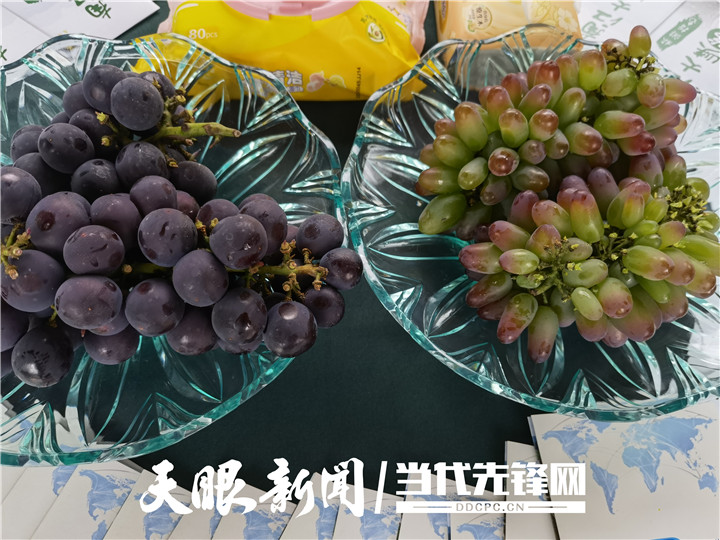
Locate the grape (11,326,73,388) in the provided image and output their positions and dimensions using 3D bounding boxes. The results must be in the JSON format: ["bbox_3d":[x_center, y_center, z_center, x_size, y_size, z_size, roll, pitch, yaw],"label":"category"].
[{"bbox_3d":[-0.150,0.041,0.266,0.029,0.029,0.029,0,65,-4],"label":"grape"}]

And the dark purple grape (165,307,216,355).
[{"bbox_3d":[-0.093,0.033,0.308,0.027,0.027,0.027,1,63,-2],"label":"dark purple grape"}]

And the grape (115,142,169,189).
[{"bbox_3d":[-0.120,-0.057,0.310,0.027,0.028,0.027,1,63,-2],"label":"grape"}]

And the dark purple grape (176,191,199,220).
[{"bbox_3d":[-0.097,-0.029,0.296,0.026,0.026,0.026,0,65,-4],"label":"dark purple grape"}]

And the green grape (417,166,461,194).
[{"bbox_3d":[0.046,-0.052,0.328,0.027,0.015,0.015,-6,90,-15],"label":"green grape"}]

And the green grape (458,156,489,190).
[{"bbox_3d":[0.074,-0.063,0.367,0.016,0.016,0.029,42,49,0],"label":"green grape"}]

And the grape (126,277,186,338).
[{"bbox_3d":[-0.101,0.018,0.277,0.029,0.029,0.029,0,65,-3],"label":"grape"}]

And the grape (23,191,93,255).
[{"bbox_3d":[-0.170,-0.027,0.317,0.034,0.032,0.032,9,65,0],"label":"grape"}]

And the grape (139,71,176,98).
[{"bbox_3d":[-0.119,-0.103,0.325,0.025,0.025,0.025,1,63,-2],"label":"grape"}]

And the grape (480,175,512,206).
[{"bbox_3d":[0.083,-0.049,0.338,0.016,0.016,0.026,43,55,0],"label":"grape"}]

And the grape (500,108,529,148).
[{"bbox_3d":[0.089,-0.082,0.324,0.016,0.028,0.016,-8,64,16],"label":"grape"}]

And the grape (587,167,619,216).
[{"bbox_3d":[0.137,-0.043,0.318,0.016,0.016,0.032,-12,75,-3],"label":"grape"}]

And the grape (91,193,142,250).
[{"bbox_3d":[-0.144,-0.029,0.332,0.030,0.030,0.031,9,65,0],"label":"grape"}]

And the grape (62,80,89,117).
[{"bbox_3d":[-0.160,-0.098,0.325,0.025,0.025,0.025,0,65,-4],"label":"grape"}]

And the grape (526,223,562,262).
[{"bbox_3d":[0.093,-0.013,0.284,0.015,0.015,0.025,10,63,5],"label":"grape"}]

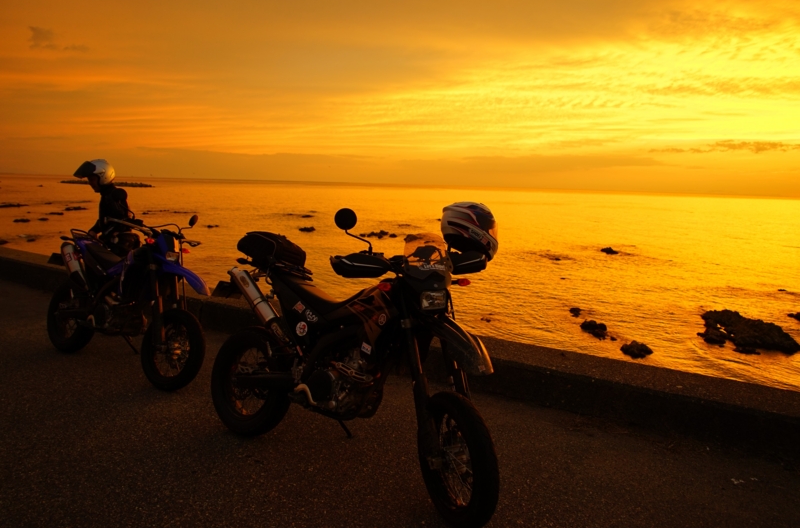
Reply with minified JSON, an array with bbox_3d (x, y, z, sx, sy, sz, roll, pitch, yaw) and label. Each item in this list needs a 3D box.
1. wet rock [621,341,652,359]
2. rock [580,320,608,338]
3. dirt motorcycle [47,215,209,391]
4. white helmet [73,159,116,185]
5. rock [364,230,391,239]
[{"bbox_3d":[6.222,2.257,13.982,0.825,0.347,0.619,6,9,25],"label":"wet rock"},{"bbox_3d":[5.757,1.921,15.719,0.813,0.470,0.650,5,9,21],"label":"rock"},{"bbox_3d":[-2.129,0.195,4.066,2.080,1.260,0.840,7,10,32],"label":"dirt motorcycle"},{"bbox_3d":[-2.949,-0.878,5.150,0.360,0.270,0.255,-21,17,-21],"label":"white helmet"},{"bbox_3d":[-1.763,-2.330,42.021,2.018,0.662,1.513,1,9,-2],"label":"rock"}]

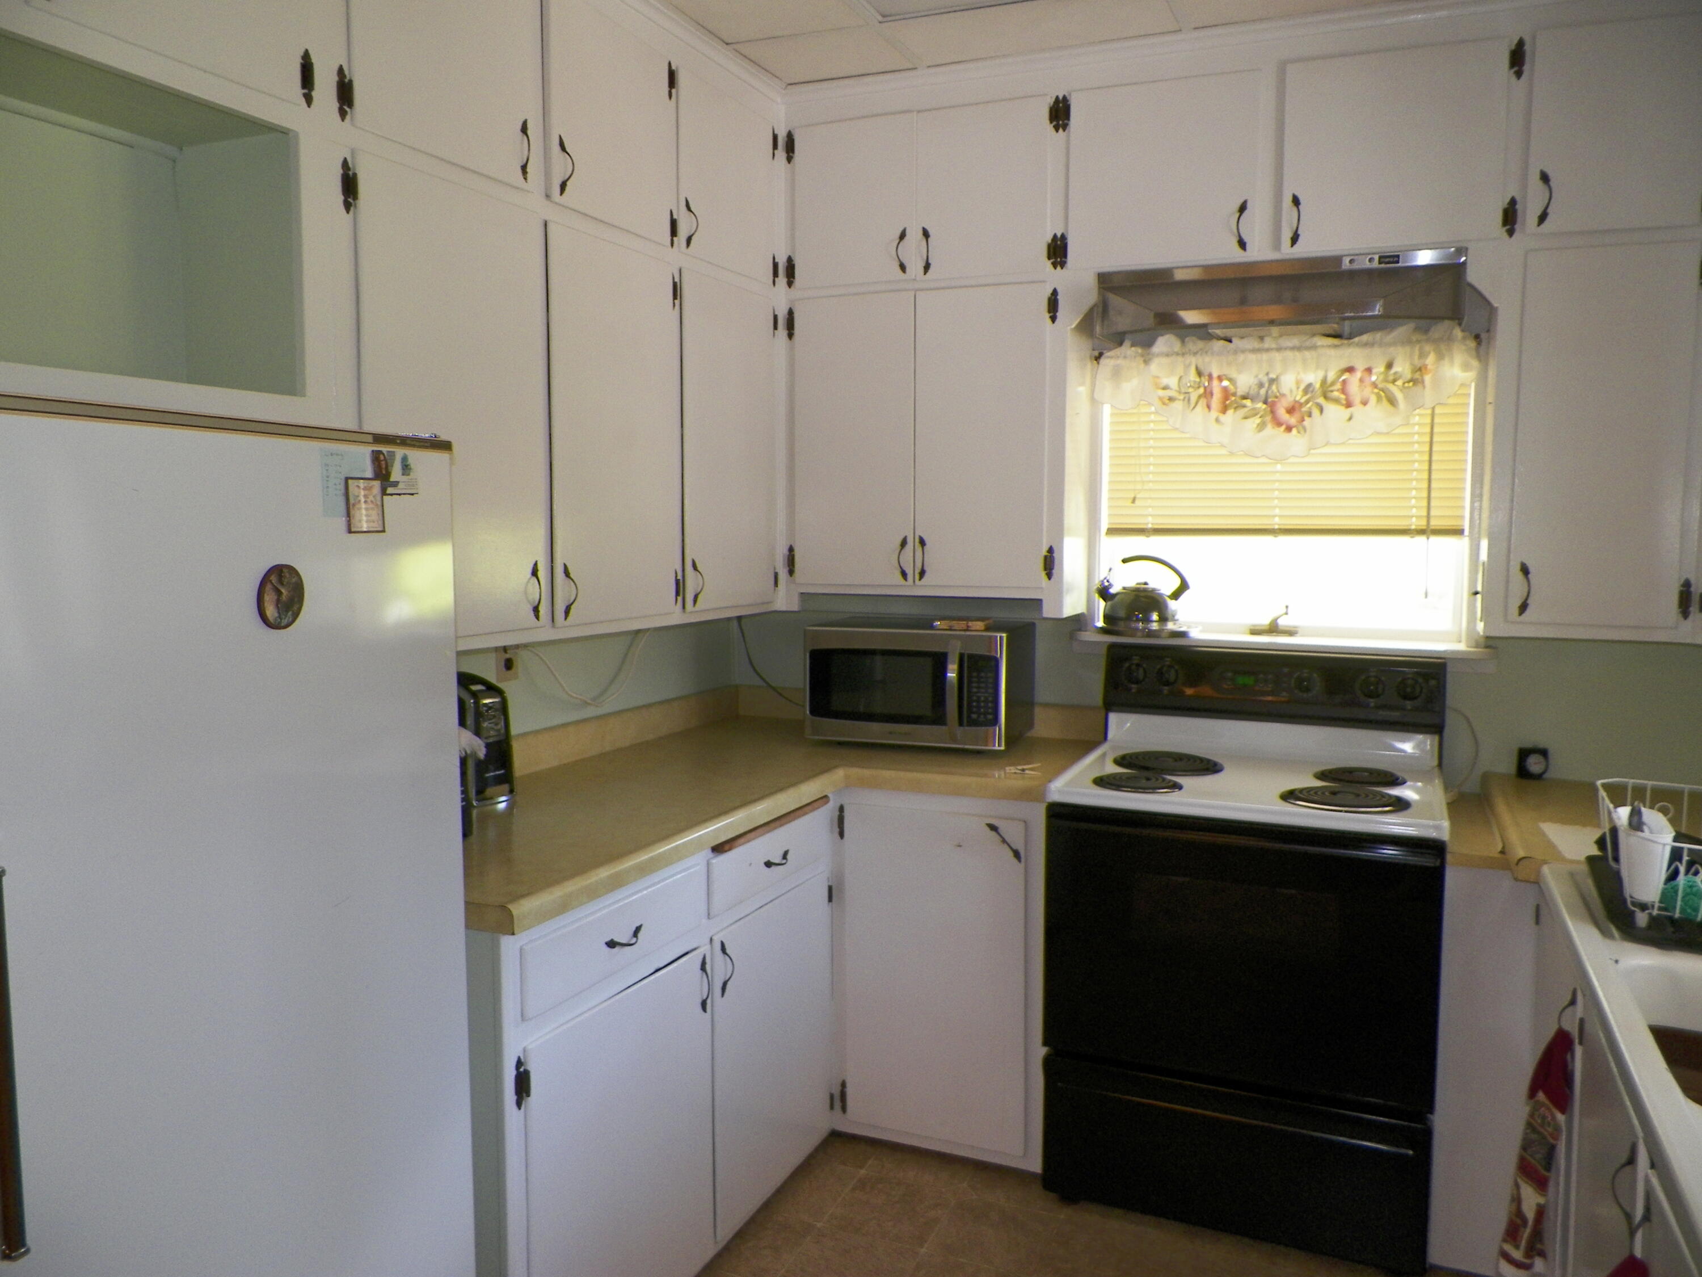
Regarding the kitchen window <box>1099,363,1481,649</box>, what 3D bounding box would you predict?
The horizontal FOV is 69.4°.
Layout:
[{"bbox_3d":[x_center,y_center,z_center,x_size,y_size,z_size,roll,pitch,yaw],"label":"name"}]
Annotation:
[{"bbox_3d":[1.025,-0.356,2.965,0.870,0.715,0.100,3,6,25],"label":"kitchen window"}]

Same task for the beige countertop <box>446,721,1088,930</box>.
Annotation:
[{"bbox_3d":[-0.203,0.335,2.588,1.095,0.045,1.770,3,6,25],"label":"beige countertop"}]

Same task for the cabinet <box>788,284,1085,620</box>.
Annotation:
[{"bbox_3d":[0.227,-0.472,3.155,0.740,0.787,0.265,3,6,25],"label":"cabinet"}]

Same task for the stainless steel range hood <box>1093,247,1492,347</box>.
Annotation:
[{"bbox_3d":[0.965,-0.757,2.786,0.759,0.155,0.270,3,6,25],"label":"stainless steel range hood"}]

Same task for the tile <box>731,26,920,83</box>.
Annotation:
[{"bbox_3d":[-0.055,-1.372,2.889,0.342,0.017,0.257,3,6,25],"label":"tile"}]

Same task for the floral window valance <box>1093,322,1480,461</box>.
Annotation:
[{"bbox_3d":[0.985,-0.563,2.865,0.851,0.289,0.070,3,6,25],"label":"floral window valance"}]

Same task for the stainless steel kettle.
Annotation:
[{"bbox_3d":[0.732,-0.114,3.086,0.222,0.188,0.165,3,6,25],"label":"stainless steel kettle"}]

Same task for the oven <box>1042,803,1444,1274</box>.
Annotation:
[{"bbox_3d":[0.872,0.772,2.724,0.760,0.870,0.625,3,6,25],"label":"oven"}]

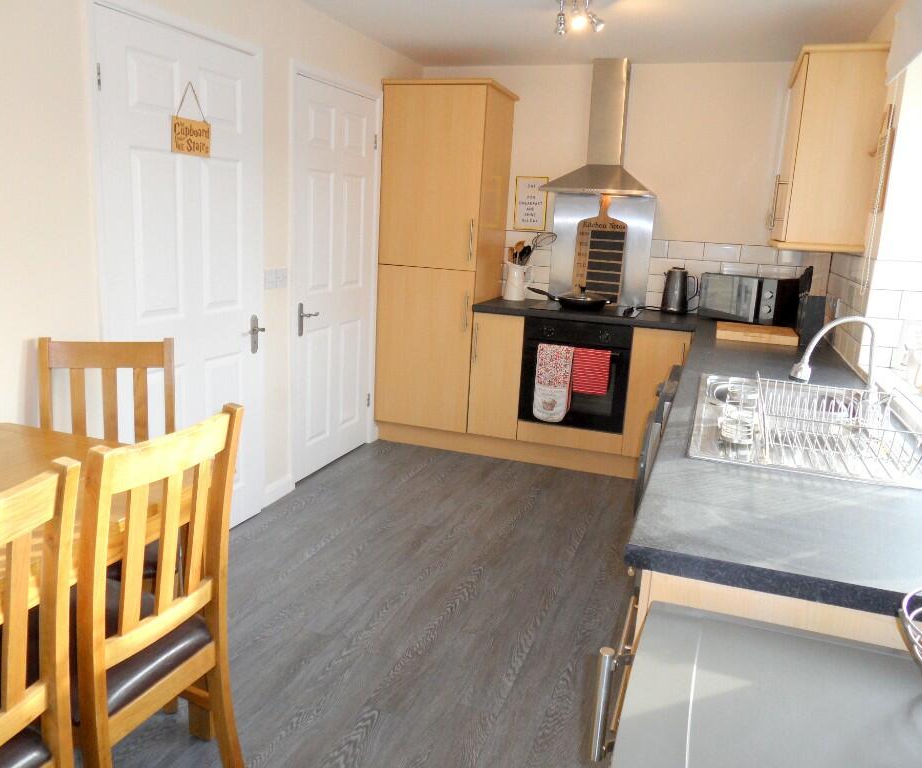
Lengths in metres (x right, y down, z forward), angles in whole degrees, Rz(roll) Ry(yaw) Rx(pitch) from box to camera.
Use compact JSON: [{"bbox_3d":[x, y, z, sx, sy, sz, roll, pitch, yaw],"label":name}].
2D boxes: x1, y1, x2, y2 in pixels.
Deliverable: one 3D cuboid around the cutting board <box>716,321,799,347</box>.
[{"bbox_3d":[1.337,-0.228,3.220,0.335,0.040,0.310,8,14,19],"label":"cutting board"}]

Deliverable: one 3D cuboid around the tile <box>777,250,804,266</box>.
[{"bbox_3d":[1.889,-0.711,3.968,0.202,0.102,0.010,7,13,19],"label":"tile"}]

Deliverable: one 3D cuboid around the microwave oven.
[{"bbox_3d":[1.577,-0.468,3.901,0.425,0.248,0.315,15,18,42],"label":"microwave oven"}]

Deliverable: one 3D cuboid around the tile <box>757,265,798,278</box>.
[{"bbox_3d":[1.794,-0.623,4.039,0.200,0.100,0.010,7,14,19],"label":"tile"}]

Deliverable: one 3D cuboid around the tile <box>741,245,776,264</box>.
[{"bbox_3d":[1.699,-0.735,4.033,0.202,0.102,0.010,7,13,19],"label":"tile"}]

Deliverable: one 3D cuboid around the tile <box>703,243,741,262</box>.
[{"bbox_3d":[1.502,-0.752,4.074,0.200,0.100,0.010,8,14,19],"label":"tile"}]

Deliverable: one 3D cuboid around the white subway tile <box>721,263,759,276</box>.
[{"bbox_3d":[1.599,-0.647,4.087,0.202,0.102,0.010,7,13,19],"label":"white subway tile"}]

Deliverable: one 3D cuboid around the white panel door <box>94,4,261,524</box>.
[{"bbox_3d":[-1.043,-0.295,2.752,0.045,1.975,0.762,9,14,24],"label":"white panel door"}]

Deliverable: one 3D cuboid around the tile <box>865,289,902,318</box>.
[{"bbox_3d":[1.499,-0.281,2.512,0.100,0.100,0.010,8,14,19],"label":"tile"}]

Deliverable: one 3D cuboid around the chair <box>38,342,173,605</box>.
[{"bbox_3d":[-1.012,0.390,2.011,0.420,0.975,0.510,-1,14,-16],"label":"chair"}]

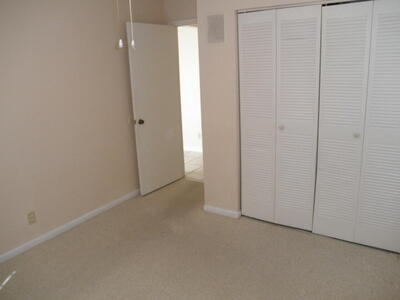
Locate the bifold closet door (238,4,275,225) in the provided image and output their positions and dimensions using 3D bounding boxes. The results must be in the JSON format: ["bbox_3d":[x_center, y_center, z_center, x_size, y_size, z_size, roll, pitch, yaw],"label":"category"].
[{"bbox_3d":[0.562,-0.260,3.127,0.366,2.000,0.033,6,16,31],"label":"bifold closet door"}]

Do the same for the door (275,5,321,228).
[{"bbox_3d":[0.872,-0.219,2.929,0.373,2.000,0.033,6,16,31],"label":"door"}]

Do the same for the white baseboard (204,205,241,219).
[{"bbox_3d":[0.239,0.668,3.493,0.430,0.080,0.020,6,16,31],"label":"white baseboard"}]

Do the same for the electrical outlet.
[{"bbox_3d":[-1.528,0.624,2.948,0.008,0.112,0.072,6,16,31],"label":"electrical outlet"}]

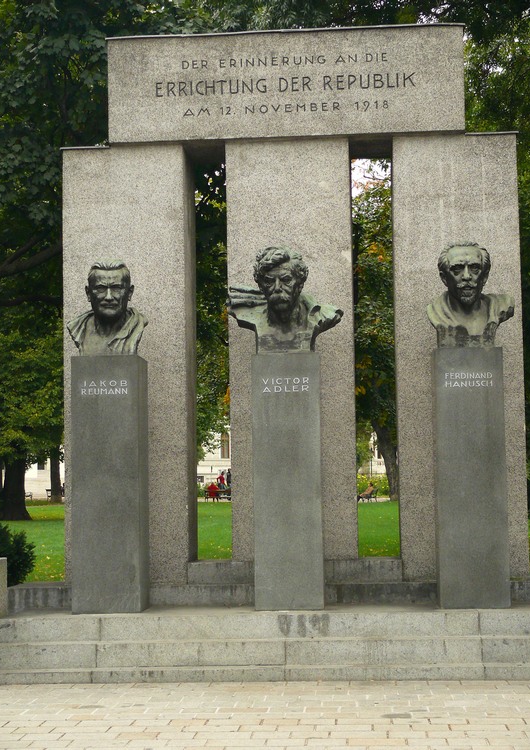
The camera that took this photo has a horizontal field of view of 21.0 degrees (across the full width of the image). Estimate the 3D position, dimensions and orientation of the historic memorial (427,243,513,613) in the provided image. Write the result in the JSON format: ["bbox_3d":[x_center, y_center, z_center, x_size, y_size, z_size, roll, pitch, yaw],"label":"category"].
[{"bbox_3d":[1.725,0.398,11.793,0.717,2.994,0.491,-1,-4,4],"label":"historic memorial"}]

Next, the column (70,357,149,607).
[{"bbox_3d":[-1.290,0.913,11.960,0.561,2.096,0.459,-1,-4,4],"label":"column"}]

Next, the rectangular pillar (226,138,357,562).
[{"bbox_3d":[0.253,-0.201,12.724,1.071,3.656,0.781,-1,-4,4],"label":"rectangular pillar"}]

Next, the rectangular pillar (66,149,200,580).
[{"bbox_3d":[-1.191,-0.079,12.813,1.064,3.834,0.781,-1,-4,4],"label":"rectangular pillar"}]

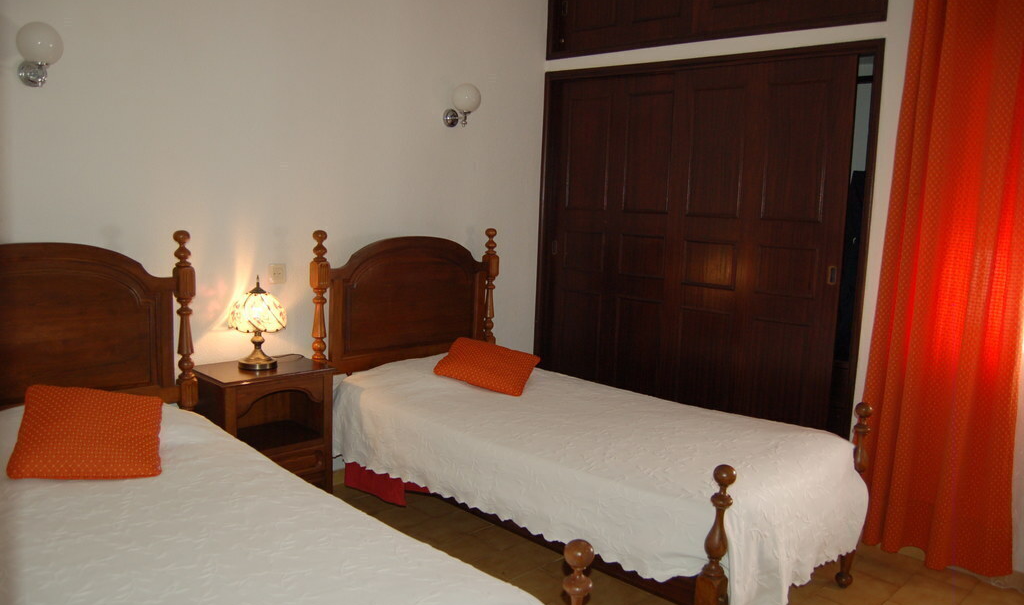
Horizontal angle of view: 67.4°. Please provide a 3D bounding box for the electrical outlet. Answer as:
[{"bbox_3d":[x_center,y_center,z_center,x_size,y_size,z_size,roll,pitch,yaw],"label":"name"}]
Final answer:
[{"bbox_3d":[-1.029,-0.126,3.385,0.014,0.084,0.082,9,10,44],"label":"electrical outlet"}]

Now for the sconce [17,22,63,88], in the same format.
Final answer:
[{"bbox_3d":[-1.602,-0.836,2.602,0.182,0.212,0.140,9,10,44],"label":"sconce"}]

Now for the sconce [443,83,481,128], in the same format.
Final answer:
[{"bbox_3d":[-0.243,-0.982,3.841,0.185,0.215,0.142,9,10,44],"label":"sconce"}]

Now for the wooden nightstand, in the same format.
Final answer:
[{"bbox_3d":[-1.045,0.609,3.220,0.370,0.682,0.488,9,10,44],"label":"wooden nightstand"}]

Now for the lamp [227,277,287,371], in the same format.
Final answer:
[{"bbox_3d":[-1.047,0.081,3.164,0.240,0.378,0.240,9,10,44],"label":"lamp"}]

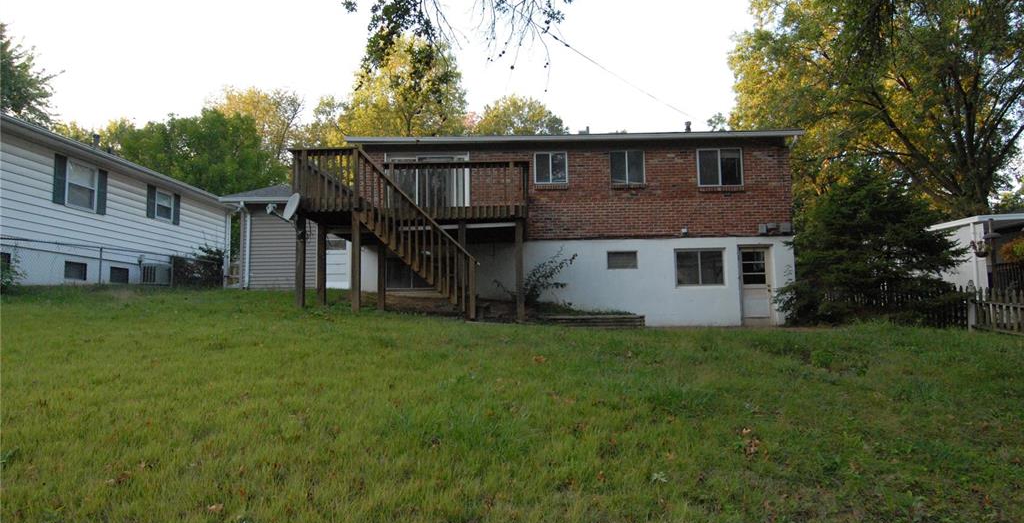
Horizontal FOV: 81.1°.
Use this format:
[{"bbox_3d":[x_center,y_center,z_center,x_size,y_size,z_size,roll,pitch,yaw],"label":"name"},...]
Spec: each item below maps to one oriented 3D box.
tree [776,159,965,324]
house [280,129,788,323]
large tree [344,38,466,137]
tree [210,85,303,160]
[{"bbox_3d":[9.357,-0.525,15.694,4.800,4.400,4.600,-1,-5,1],"label":"tree"},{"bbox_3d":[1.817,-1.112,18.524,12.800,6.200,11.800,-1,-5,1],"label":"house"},{"bbox_3d":[-6.056,-5.743,33.752,7.200,14.000,7.000,-1,-5,1],"label":"large tree"},{"bbox_3d":[-17.600,-5.018,40.979,7.000,14.000,6.800,-1,-5,1],"label":"tree"}]

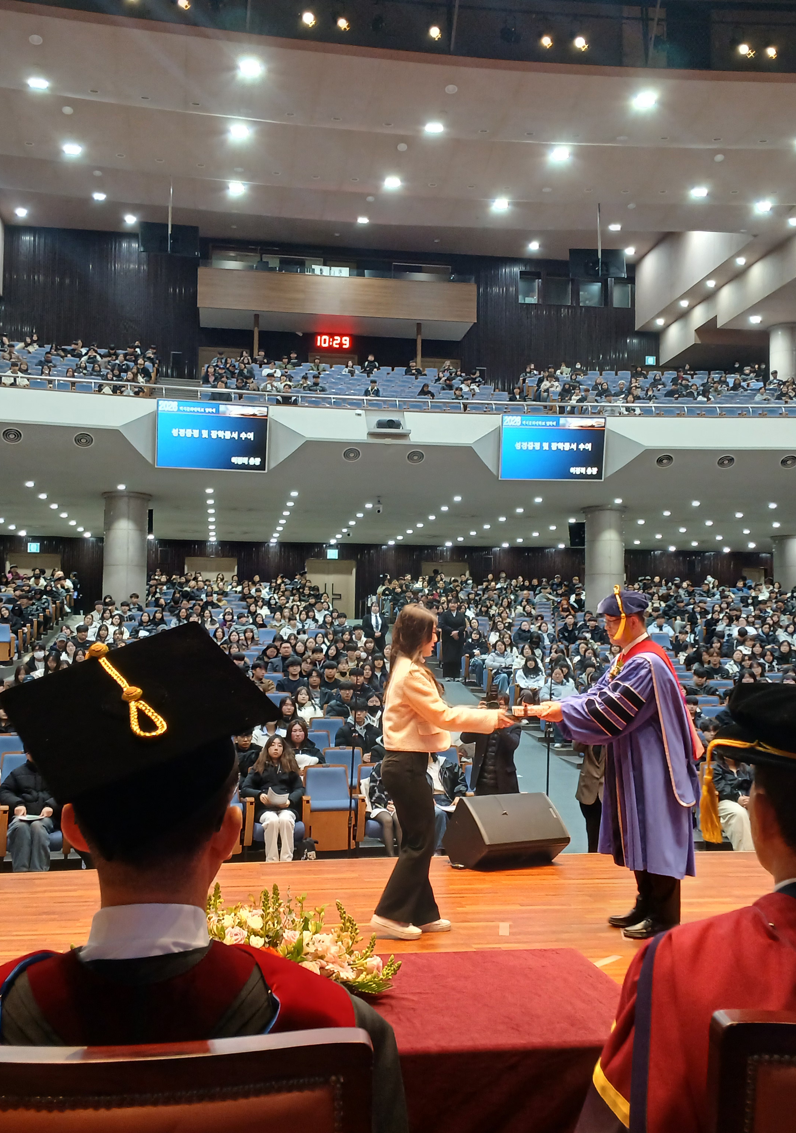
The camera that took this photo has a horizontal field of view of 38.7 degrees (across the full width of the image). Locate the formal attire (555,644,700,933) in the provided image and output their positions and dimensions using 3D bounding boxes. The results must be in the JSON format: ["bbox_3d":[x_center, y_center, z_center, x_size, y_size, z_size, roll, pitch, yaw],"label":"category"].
[{"bbox_3d":[1.181,1.094,5.838,0.710,1.430,0.580,1,-4,-10],"label":"formal attire"}]

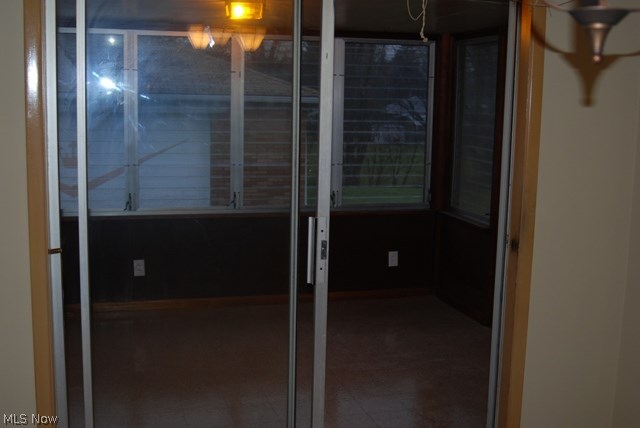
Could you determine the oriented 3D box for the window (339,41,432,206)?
[{"bbox_3d":[0.500,-0.669,5.676,0.758,1.263,0.080,-1,9,-16],"label":"window"}]

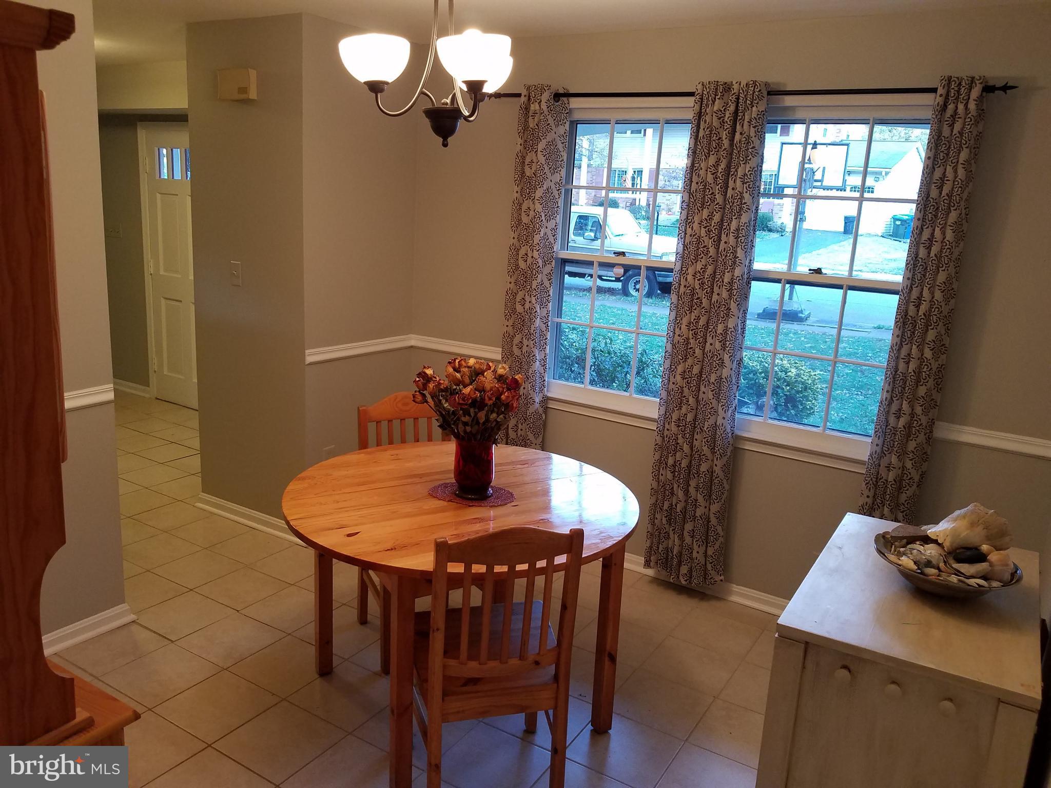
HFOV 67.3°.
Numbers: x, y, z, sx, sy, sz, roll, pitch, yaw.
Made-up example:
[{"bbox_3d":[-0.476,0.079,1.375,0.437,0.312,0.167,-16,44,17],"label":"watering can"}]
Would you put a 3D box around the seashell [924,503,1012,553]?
[{"bbox_3d":[1.103,0.334,1.965,0.200,0.105,0.135,4,13,-1],"label":"seashell"}]

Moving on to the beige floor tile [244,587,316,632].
[{"bbox_3d":[-0.964,0.890,3.253,0.300,0.012,0.300,11,15,30],"label":"beige floor tile"}]

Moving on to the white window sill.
[{"bbox_3d":[0.757,0.136,3.595,1.601,0.136,0.080,12,15,29],"label":"white window sill"}]

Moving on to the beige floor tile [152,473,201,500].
[{"bbox_3d":[-1.946,0.544,4.535,0.298,0.015,0.298,11,15,29],"label":"beige floor tile"}]

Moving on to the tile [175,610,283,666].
[{"bbox_3d":[-1.145,0.961,3.087,0.295,0.010,0.295,12,15,29],"label":"tile"}]

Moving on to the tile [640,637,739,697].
[{"bbox_3d":[0.664,1.085,3.146,0.295,0.010,0.295,12,15,29],"label":"tile"}]

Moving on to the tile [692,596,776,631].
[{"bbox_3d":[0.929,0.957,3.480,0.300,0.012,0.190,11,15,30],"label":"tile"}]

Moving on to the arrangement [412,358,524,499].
[{"bbox_3d":[-0.164,0.118,2.623,0.360,0.450,0.330,4,13,-1],"label":"arrangement"}]

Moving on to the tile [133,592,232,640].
[{"bbox_3d":[-1.365,0.888,3.154,0.300,0.012,0.300,11,15,30],"label":"tile"}]

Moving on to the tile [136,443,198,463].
[{"bbox_3d":[-2.303,0.392,5.082,0.298,0.015,0.298,11,15,29],"label":"tile"}]

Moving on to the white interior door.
[{"bbox_3d":[-2.530,-0.894,5.980,0.920,2.050,0.050,11,15,30],"label":"white interior door"}]

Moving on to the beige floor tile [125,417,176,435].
[{"bbox_3d":[-2.693,0.236,5.693,0.299,0.010,0.299,12,15,29],"label":"beige floor tile"}]

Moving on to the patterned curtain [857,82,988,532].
[{"bbox_3d":[1.457,-0.063,2.973,0.210,2.140,0.100,11,15,30],"label":"patterned curtain"}]

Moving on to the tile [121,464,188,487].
[{"bbox_3d":[-2.194,0.490,4.675,0.300,0.012,0.300,11,15,30],"label":"tile"}]

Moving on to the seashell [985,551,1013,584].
[{"bbox_3d":[1.032,0.378,1.718,0.060,0.058,0.047,12,15,32],"label":"seashell"}]

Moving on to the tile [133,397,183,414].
[{"bbox_3d":[-2.900,0.110,6.162,0.299,0.010,0.299,12,15,29],"label":"tile"}]

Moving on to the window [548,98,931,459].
[{"bbox_3d":[0.811,-0.536,3.398,1.690,1.420,0.100,11,15,30],"label":"window"}]

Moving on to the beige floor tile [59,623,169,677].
[{"bbox_3d":[-1.543,0.958,2.973,0.275,0.010,0.295,12,15,29],"label":"beige floor tile"}]

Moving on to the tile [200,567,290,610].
[{"bbox_3d":[-1.247,0.859,3.486,0.295,0.010,0.295,12,15,29],"label":"tile"}]

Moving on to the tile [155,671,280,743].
[{"bbox_3d":[-1.046,1.065,2.692,0.299,0.010,0.299,12,15,29],"label":"tile"}]

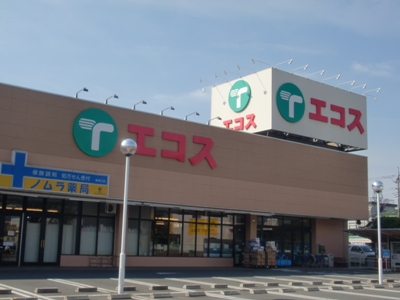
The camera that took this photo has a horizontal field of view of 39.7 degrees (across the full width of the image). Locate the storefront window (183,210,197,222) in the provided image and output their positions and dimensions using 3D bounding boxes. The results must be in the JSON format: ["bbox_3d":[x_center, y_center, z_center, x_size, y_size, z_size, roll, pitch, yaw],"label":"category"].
[{"bbox_3d":[-0.600,3.870,32.485,0.981,0.733,0.100,9,-12,-37],"label":"storefront window"}]

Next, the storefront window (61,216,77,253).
[{"bbox_3d":[-6.795,4.416,28.679,0.885,1.937,0.100,10,-13,-37],"label":"storefront window"}]

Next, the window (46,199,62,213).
[{"bbox_3d":[-7.451,2.843,28.421,0.861,0.712,0.100,10,-13,-37],"label":"window"}]

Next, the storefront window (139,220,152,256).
[{"bbox_3d":[-2.947,4.830,30.514,0.980,1.984,0.100,9,-12,-37],"label":"storefront window"}]

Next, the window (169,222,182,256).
[{"bbox_3d":[-1.417,5.168,32.254,0.914,1.974,0.100,9,-13,-37],"label":"window"}]

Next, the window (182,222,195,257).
[{"bbox_3d":[-0.640,5.207,32.271,0.957,1.955,0.100,9,-12,-37],"label":"window"}]

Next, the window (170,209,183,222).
[{"bbox_3d":[-1.373,3.734,31.898,0.954,0.759,0.100,9,-12,-37],"label":"window"}]

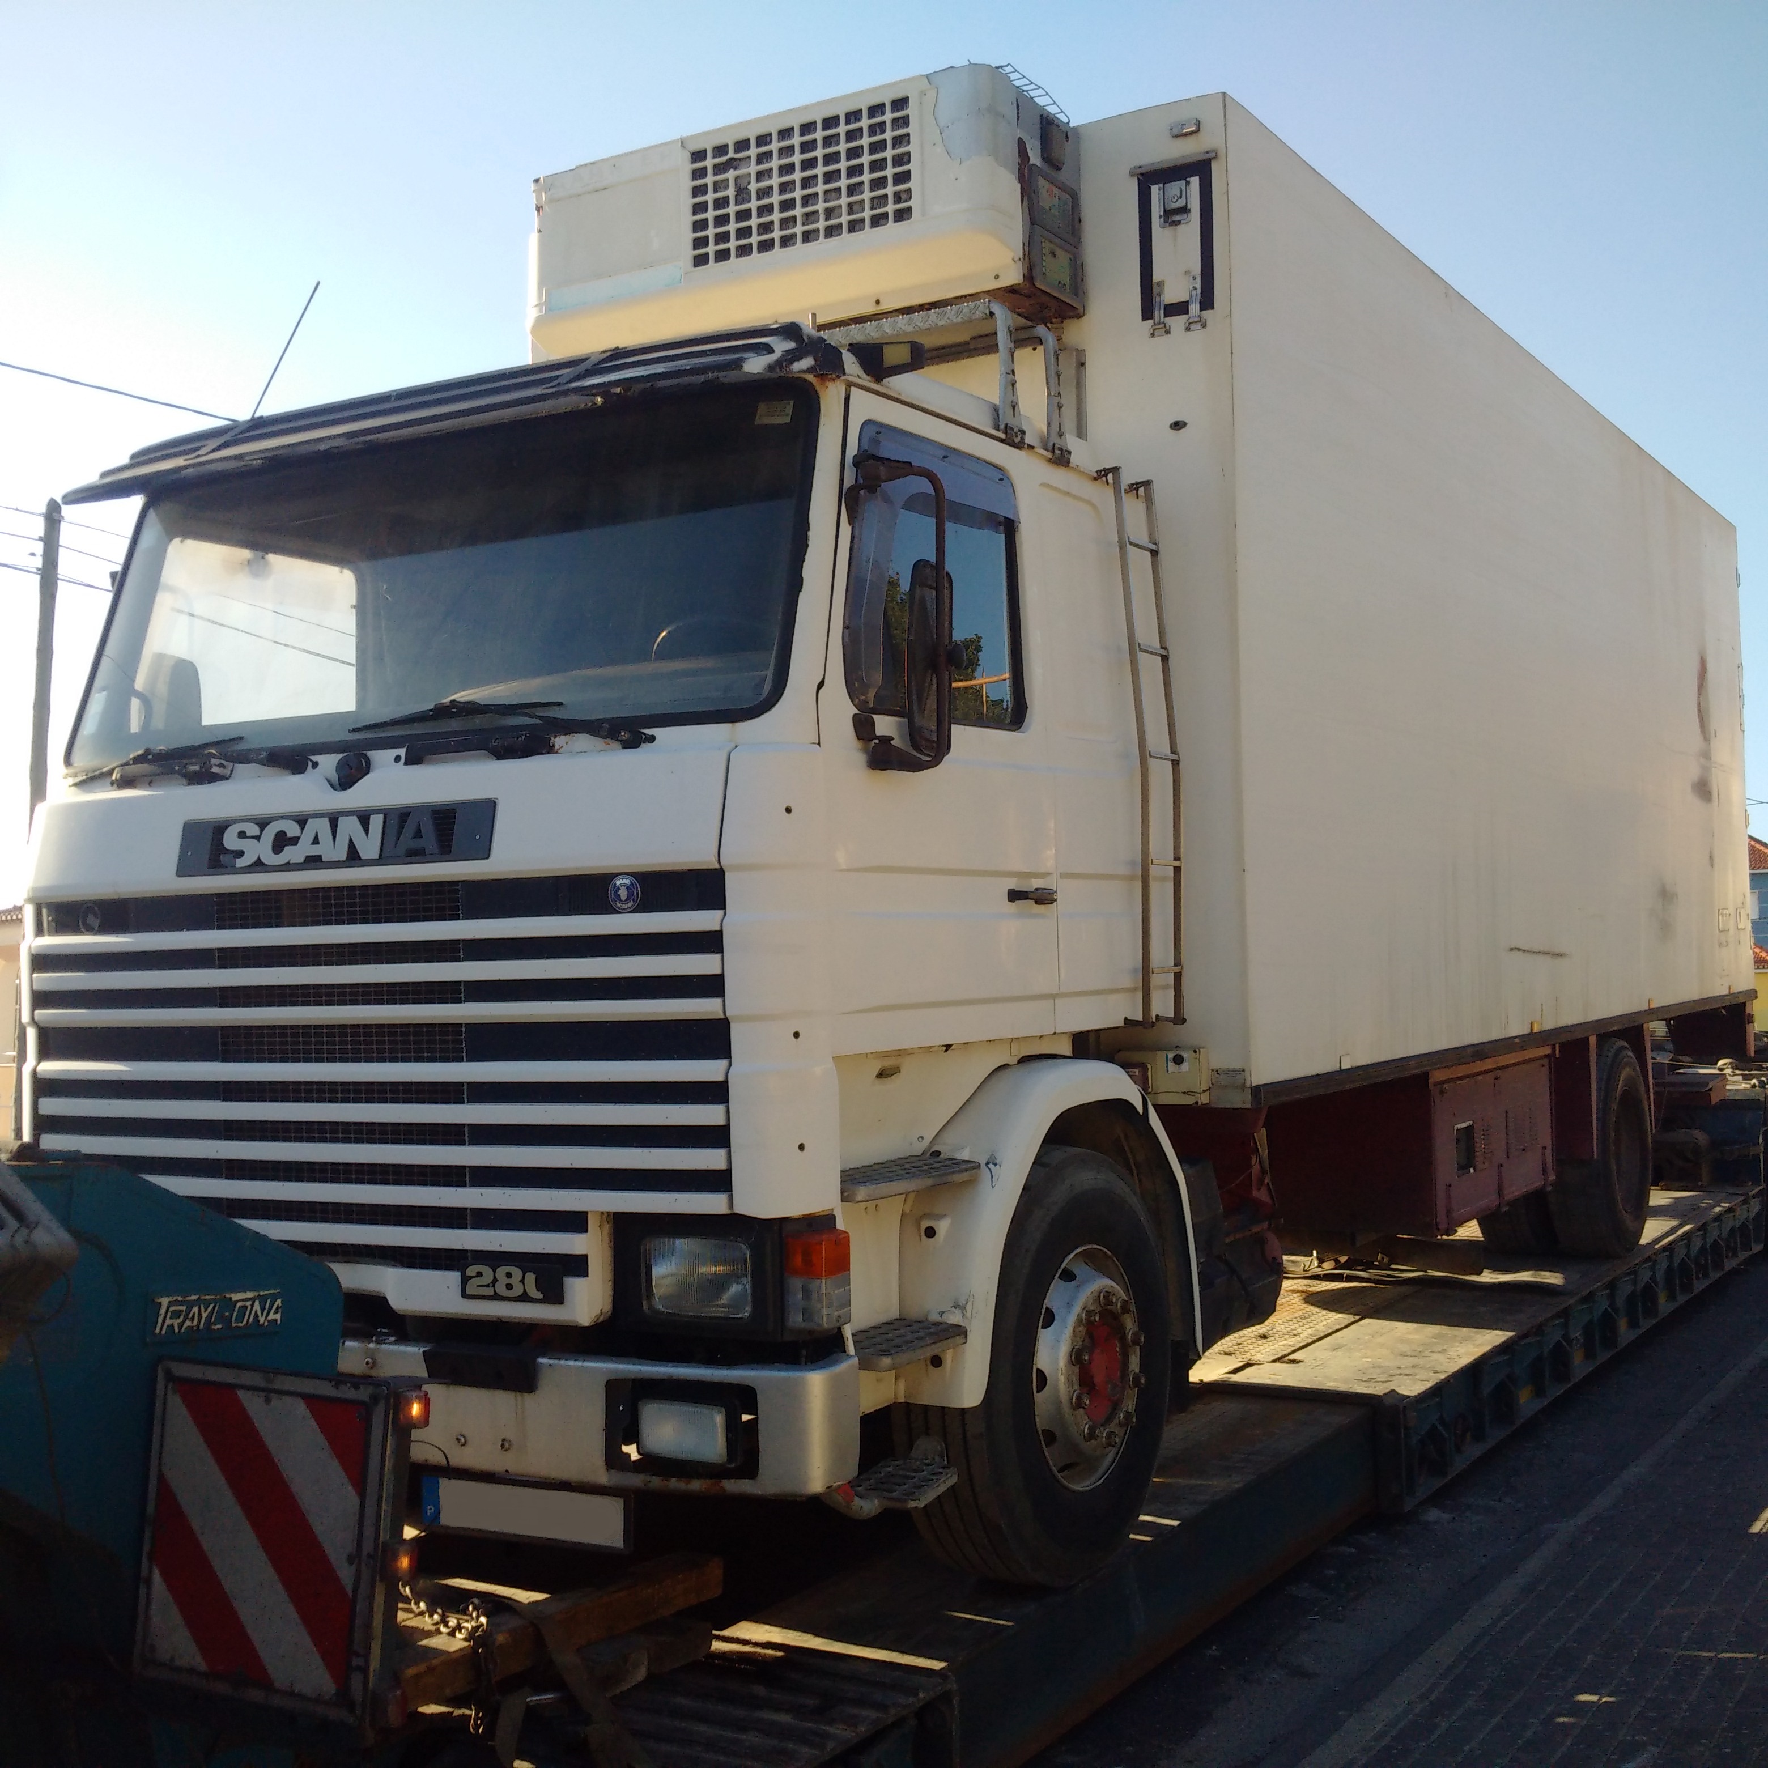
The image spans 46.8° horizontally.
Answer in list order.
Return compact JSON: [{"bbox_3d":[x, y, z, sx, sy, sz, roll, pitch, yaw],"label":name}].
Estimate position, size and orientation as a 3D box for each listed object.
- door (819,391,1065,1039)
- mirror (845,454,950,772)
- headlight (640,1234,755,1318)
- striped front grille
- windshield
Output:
[{"bbox_3d":[0.071,-0.322,4.371,0.170,1.320,1.030,-3,-2,29],"label":"door"},{"bbox_3d":[0.040,-0.522,4.030,0.190,0.620,0.300,-3,-2,29],"label":"mirror"},{"bbox_3d":[-0.352,0.769,4.072,0.245,0.160,0.120,-3,-2,29],"label":"headlight"},{"bbox_3d":[-1.149,0.458,4.471,2.000,0.890,0.140,-3,-2,29],"label":"striped front grille"},{"bbox_3d":[-1.084,-0.684,4.681,2.080,0.780,0.160,-3,-17,29],"label":"windshield"}]

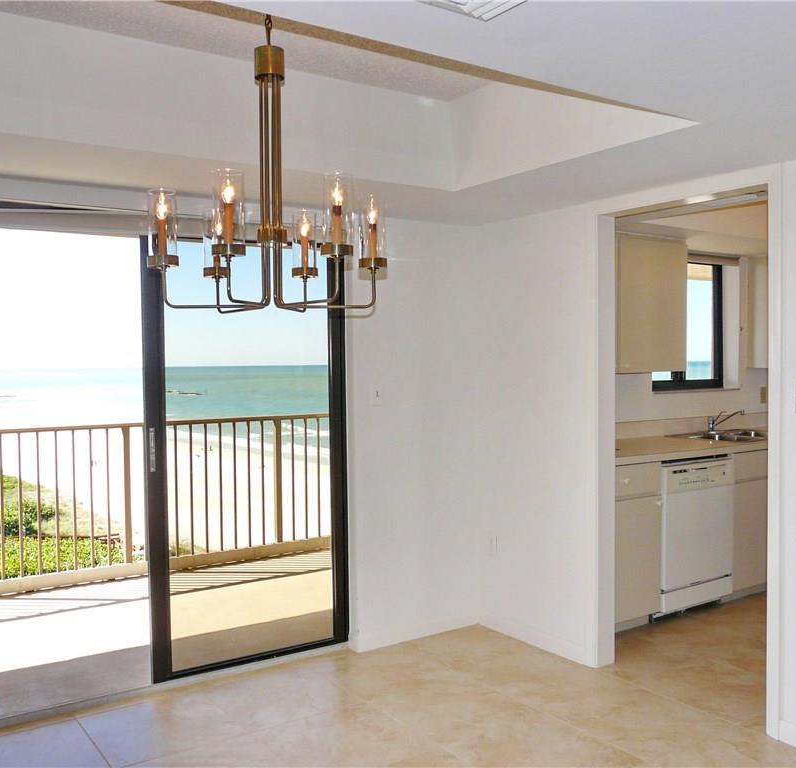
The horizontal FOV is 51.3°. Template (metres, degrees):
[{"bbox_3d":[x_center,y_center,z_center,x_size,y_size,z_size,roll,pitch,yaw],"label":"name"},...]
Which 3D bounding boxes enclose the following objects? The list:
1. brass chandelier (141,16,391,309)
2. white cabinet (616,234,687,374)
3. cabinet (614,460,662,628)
[{"bbox_3d":[-0.374,-0.663,2.438,0.680,0.870,0.660,-1,2,-16],"label":"brass chandelier"},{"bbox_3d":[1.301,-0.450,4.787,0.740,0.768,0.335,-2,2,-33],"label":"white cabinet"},{"bbox_3d":[1.003,0.803,4.434,0.480,0.810,0.610,-2,2,-33],"label":"cabinet"}]

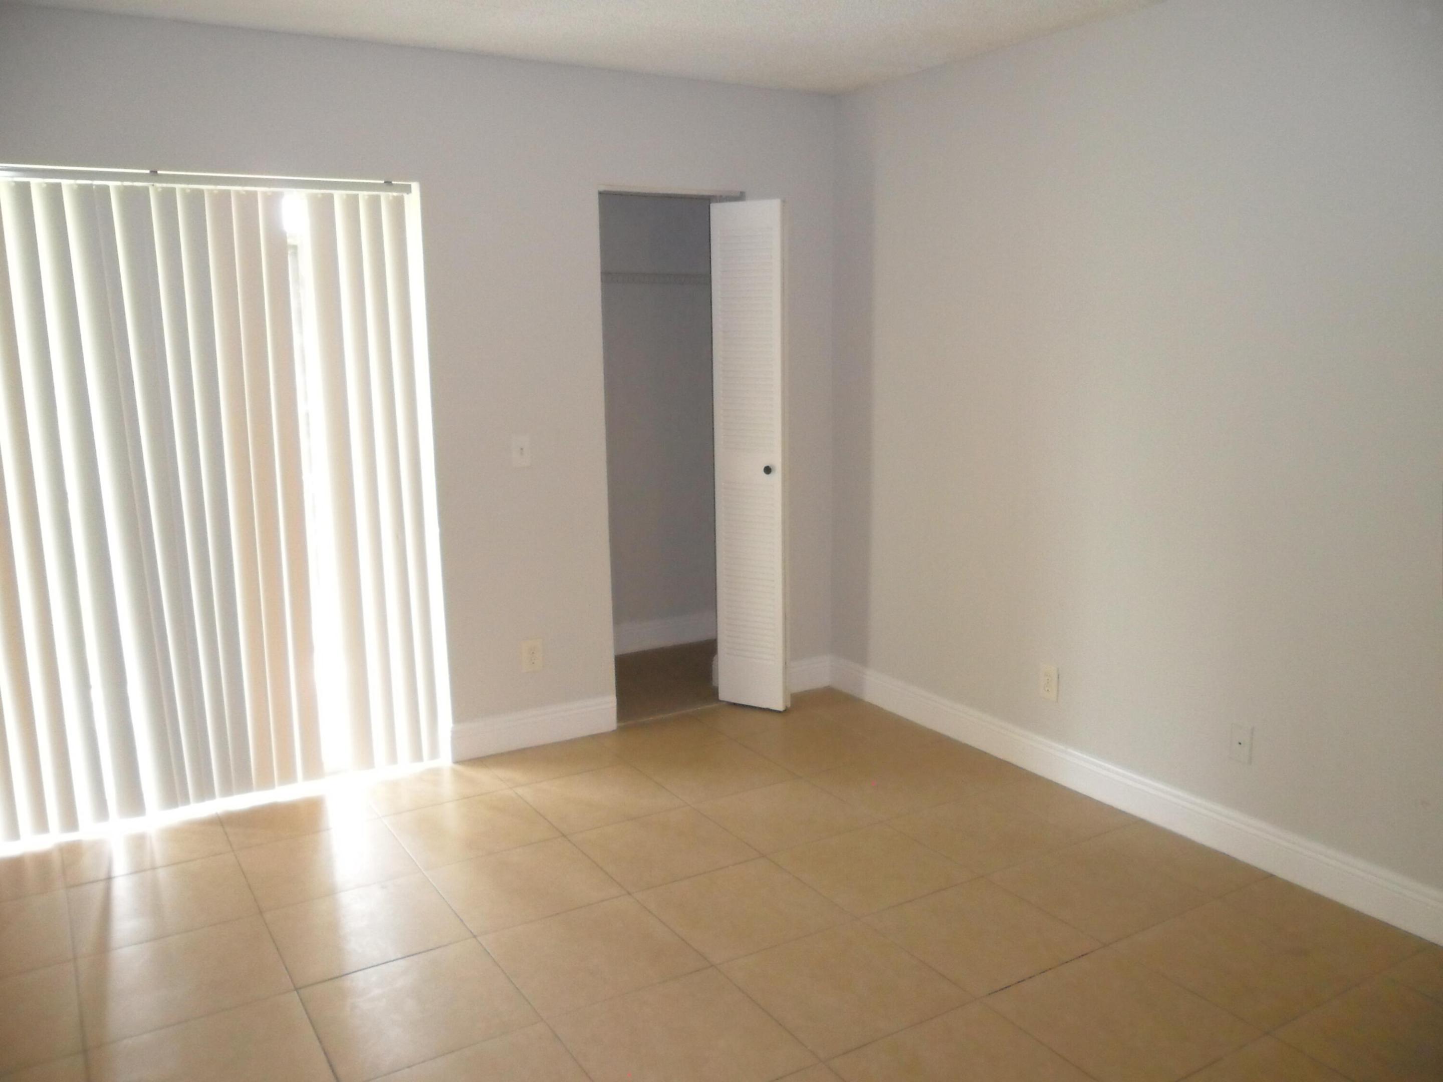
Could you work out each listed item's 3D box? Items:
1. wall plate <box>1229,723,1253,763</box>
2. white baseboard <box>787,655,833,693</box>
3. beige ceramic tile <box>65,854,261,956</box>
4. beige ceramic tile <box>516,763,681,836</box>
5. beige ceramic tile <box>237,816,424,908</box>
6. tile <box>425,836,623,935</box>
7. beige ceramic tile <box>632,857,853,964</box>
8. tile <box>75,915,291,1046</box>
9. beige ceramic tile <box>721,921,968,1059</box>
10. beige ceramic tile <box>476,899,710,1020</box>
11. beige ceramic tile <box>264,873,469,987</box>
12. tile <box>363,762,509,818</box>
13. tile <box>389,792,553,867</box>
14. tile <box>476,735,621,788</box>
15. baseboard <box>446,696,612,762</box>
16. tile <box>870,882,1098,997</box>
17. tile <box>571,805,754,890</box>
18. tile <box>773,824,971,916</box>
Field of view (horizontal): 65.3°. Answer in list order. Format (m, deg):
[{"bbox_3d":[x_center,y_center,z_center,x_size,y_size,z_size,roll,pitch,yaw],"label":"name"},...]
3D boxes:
[{"bbox_3d":[1.489,0.582,3.226,0.008,0.114,0.070,-6,11,-31],"label":"wall plate"},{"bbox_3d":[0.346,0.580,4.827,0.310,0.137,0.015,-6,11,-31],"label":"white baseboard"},{"bbox_3d":[-1.511,0.973,3.042,0.430,0.010,0.430,-6,11,-31],"label":"beige ceramic tile"},{"bbox_3d":[-0.408,0.862,3.756,0.437,0.010,0.437,-6,11,-31],"label":"beige ceramic tile"},{"bbox_3d":[-1.156,0.943,3.299,0.437,0.010,0.437,-6,11,-31],"label":"beige ceramic tile"},{"bbox_3d":[-0.545,0.952,3.125,0.430,0.010,0.430,-6,11,-31],"label":"tile"},{"bbox_3d":[0.055,0.982,3.018,0.437,0.010,0.437,-6,11,-31],"label":"beige ceramic tile"},{"bbox_3d":[-1.284,1.034,2.677,0.430,0.010,0.430,-6,11,-31],"label":"tile"},{"bbox_3d":[0.281,1.034,2.625,0.431,0.010,0.431,-6,11,-31],"label":"beige ceramic tile"},{"bbox_3d":[-0.317,1.012,2.760,0.430,0.010,0.430,-6,11,-31],"label":"beige ceramic tile"},{"bbox_3d":[-0.915,0.997,2.911,0.431,0.010,0.431,-6,11,-31],"label":"beige ceramic tile"},{"bbox_3d":[-0.996,0.847,3.867,0.437,0.010,0.367,-6,11,-31],"label":"tile"},{"bbox_3d":[-0.782,0.902,3.527,0.437,0.010,0.437,-6,11,-31],"label":"tile"},{"bbox_3d":[-0.610,0.796,4.062,0.431,0.010,0.366,-6,11,-31],"label":"tile"},{"bbox_3d":[-0.695,0.696,4.227,0.661,0.134,0.015,-6,11,-31],"label":"baseboard"},{"bbox_3d":[0.652,0.992,2.848,0.431,0.010,0.431,-6,11,-31],"label":"tile"},{"bbox_3d":[-0.175,0.911,3.349,0.430,0.010,0.430,-6,11,-31],"label":"tile"},{"bbox_3d":[0.429,0.941,3.246,0.437,0.010,0.437,-6,11,-31],"label":"tile"}]

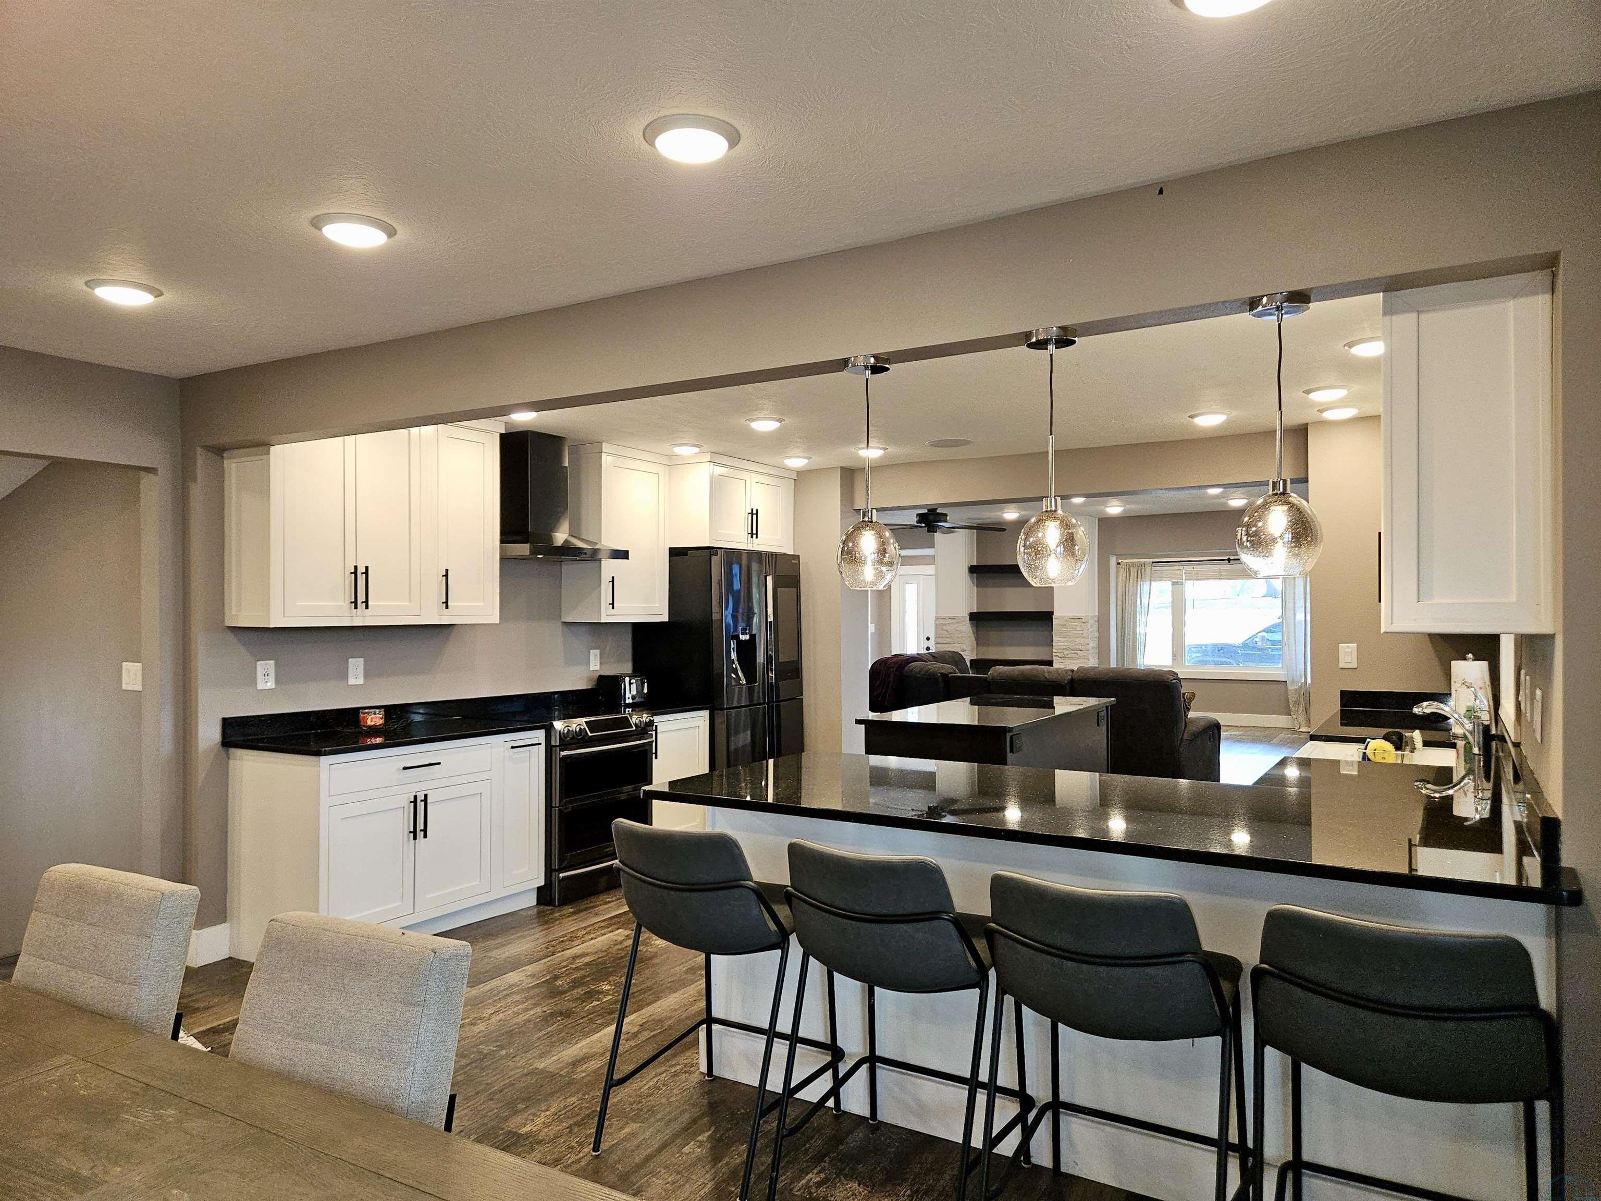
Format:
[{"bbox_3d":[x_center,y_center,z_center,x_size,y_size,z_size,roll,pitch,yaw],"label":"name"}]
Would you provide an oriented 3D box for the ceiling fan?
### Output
[{"bbox_3d":[1.188,-0.746,9.576,1.320,0.292,1.320,-1,-1,32],"label":"ceiling fan"}]

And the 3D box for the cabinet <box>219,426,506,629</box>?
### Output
[{"bbox_3d":[-1.973,-0.401,4.954,0.333,1.030,1.222,-1,-1,32],"label":"cabinet"}]

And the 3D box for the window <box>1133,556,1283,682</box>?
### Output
[{"bbox_3d":[5.184,0.218,13.616,1.860,1.530,0.120,-1,-1,31],"label":"window"}]

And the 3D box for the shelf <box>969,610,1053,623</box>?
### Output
[{"bbox_3d":[2.959,0.215,14.500,1.270,0.130,0.260,-1,-1,31],"label":"shelf"}]

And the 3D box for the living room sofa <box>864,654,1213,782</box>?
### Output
[{"bbox_3d":[2.140,1.048,9.615,3.407,1.053,3.226,-1,-1,32],"label":"living room sofa"}]

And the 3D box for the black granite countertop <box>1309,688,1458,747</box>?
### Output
[{"bbox_3d":[2.856,0.538,5.008,0.673,0.141,1.436,-1,-1,32],"label":"black granite countertop"}]

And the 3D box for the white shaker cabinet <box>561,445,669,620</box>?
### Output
[{"bbox_3d":[-1.094,-0.381,6.378,0.333,1.030,0.600,-1,-1,32],"label":"white shaker cabinet"}]

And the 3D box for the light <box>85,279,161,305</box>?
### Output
[{"bbox_3d":[-2.030,-0.921,3.203,0.200,0.035,0.200,-1,-1,31],"label":"light"}]

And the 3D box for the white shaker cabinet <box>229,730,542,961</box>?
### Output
[{"bbox_3d":[-1.837,1.067,4.860,0.630,0.889,1.207,-1,-1,32],"label":"white shaker cabinet"}]

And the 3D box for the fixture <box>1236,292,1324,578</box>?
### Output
[{"bbox_3d":[1.048,-0.343,2.327,0.177,0.615,0.177,-1,-1,31],"label":"fixture"}]

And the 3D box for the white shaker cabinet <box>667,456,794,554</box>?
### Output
[{"bbox_3d":[-0.552,-0.602,6.989,0.617,0.573,0.980,-1,-1,32],"label":"white shaker cabinet"}]

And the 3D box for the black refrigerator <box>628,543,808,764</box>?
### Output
[{"bbox_3d":[-0.532,0.630,6.934,0.730,1.820,0.910,-1,-1,31],"label":"black refrigerator"}]

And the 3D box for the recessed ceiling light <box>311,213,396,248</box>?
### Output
[{"bbox_3d":[-1.153,-0.948,2.751,0.205,0.028,0.205,0,-1,0],"label":"recessed ceiling light"}]

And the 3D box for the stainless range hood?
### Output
[{"bbox_3d":[-1.374,-0.558,5.755,0.514,0.694,0.758,-1,-1,32],"label":"stainless range hood"}]

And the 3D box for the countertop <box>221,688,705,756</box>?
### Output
[{"bbox_3d":[-1.515,0.575,5.490,0.640,0.140,2.580,-1,-1,31],"label":"countertop"}]

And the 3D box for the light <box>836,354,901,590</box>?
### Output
[{"bbox_3d":[0.183,-0.334,2.853,0.177,0.615,0.177,0,-1,0],"label":"light"}]

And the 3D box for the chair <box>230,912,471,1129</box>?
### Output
[{"bbox_3d":[-0.903,1.038,1.736,0.455,0.880,0.580,-1,-1,28],"label":"chair"}]

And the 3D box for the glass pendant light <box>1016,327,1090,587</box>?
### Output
[{"bbox_3d":[0.612,-0.339,2.592,0.177,0.615,0.177,-1,-1,31],"label":"glass pendant light"}]

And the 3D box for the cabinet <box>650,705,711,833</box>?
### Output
[{"bbox_3d":[-0.960,1.087,6.279,0.630,0.889,0.583,-1,-1,32],"label":"cabinet"}]

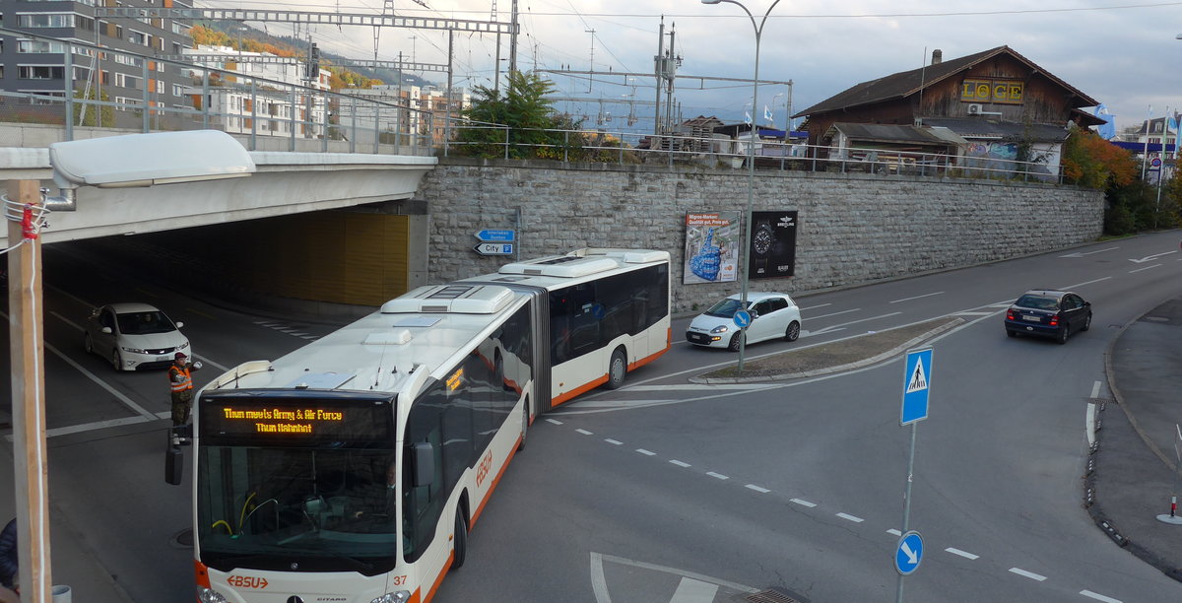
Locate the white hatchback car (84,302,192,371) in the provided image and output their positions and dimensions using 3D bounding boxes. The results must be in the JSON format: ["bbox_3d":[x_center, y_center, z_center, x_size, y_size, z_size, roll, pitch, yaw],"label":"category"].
[{"bbox_3d":[-12.441,0.872,27.113,1.770,1.460,4.250,-5,11,-41],"label":"white hatchback car"}]

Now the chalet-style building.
[{"bbox_3d":[21.484,-11.338,64.377,10.700,7.600,24.000,2,7,-3],"label":"chalet-style building"}]

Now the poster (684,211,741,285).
[{"bbox_3d":[4.404,-1.957,35.608,2.720,2.600,0.100,-3,9,-37],"label":"poster"}]

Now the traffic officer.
[{"bbox_3d":[-7.667,1.842,18.641,0.450,1.800,0.620,8,9,37],"label":"traffic officer"}]

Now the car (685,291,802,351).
[{"bbox_3d":[4.607,0.527,29.923,4.060,1.490,1.690,-6,11,-41],"label":"car"}]

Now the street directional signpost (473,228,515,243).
[{"bbox_3d":[-2.860,-1.951,29.400,1.240,0.360,0.100,0,8,-18],"label":"street directional signpost"}]

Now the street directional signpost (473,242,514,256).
[{"bbox_3d":[-2.904,-1.541,29.400,1.240,0.380,0.100,0,8,-18],"label":"street directional signpost"}]

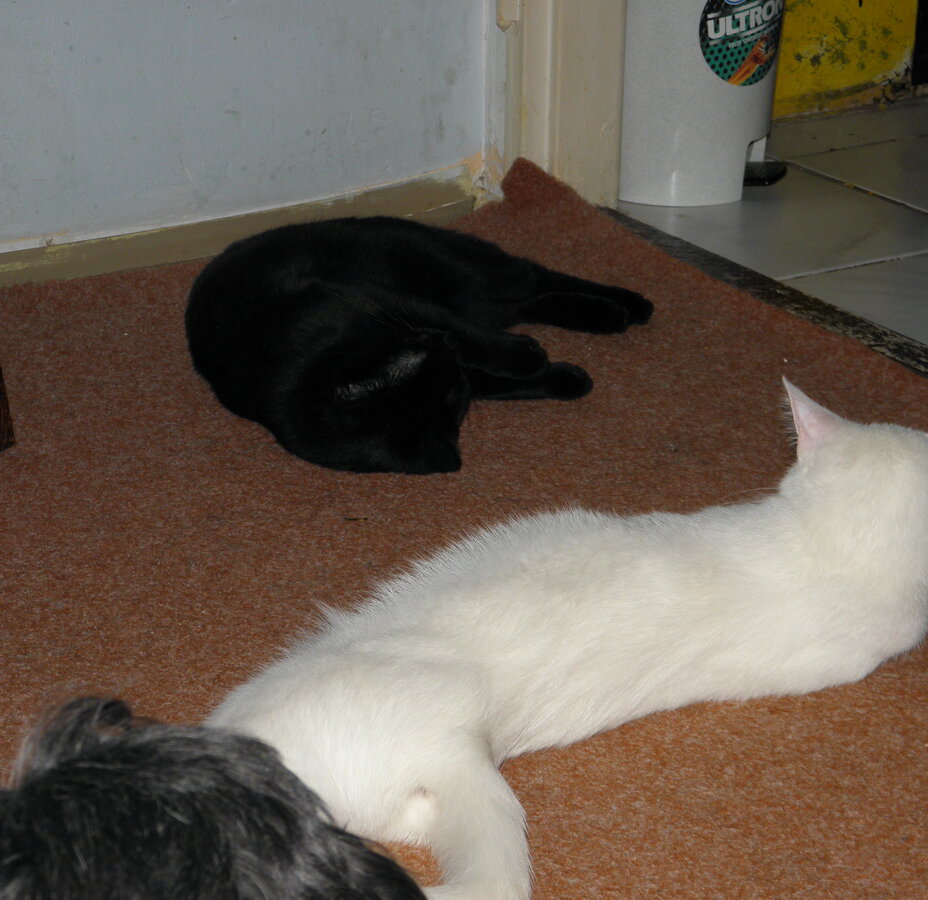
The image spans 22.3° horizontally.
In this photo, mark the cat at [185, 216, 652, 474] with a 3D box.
[{"bbox_3d":[-0.039,-0.093,1.718,0.352,0.115,0.398,2,22,5],"label":"cat"}]

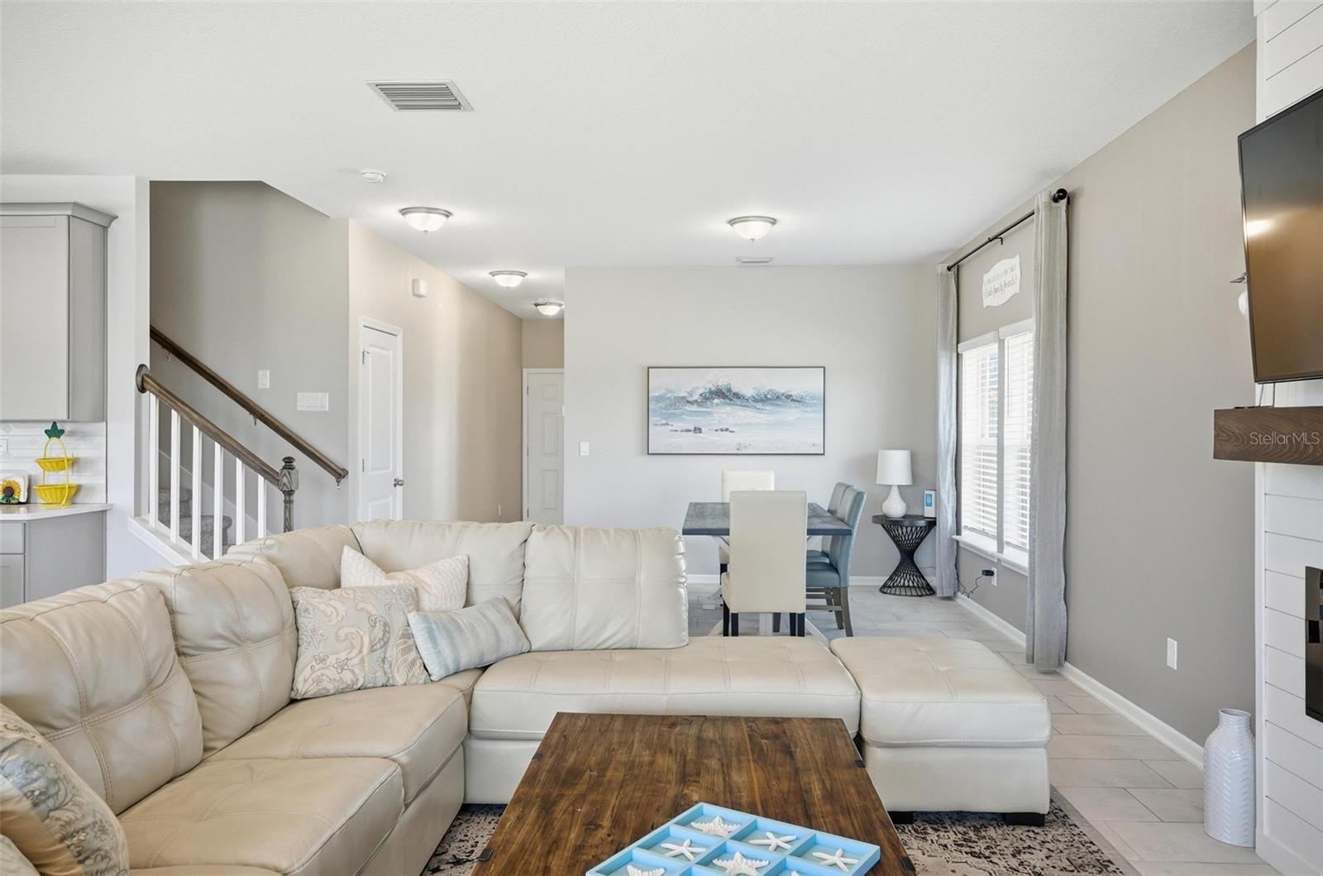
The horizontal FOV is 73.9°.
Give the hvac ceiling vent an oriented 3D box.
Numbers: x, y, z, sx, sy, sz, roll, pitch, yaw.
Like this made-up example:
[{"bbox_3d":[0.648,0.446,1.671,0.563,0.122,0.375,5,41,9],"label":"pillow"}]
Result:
[{"bbox_3d":[-1.005,-1.423,3.696,0.352,0.022,0.335,0,1,3],"label":"hvac ceiling vent"}]

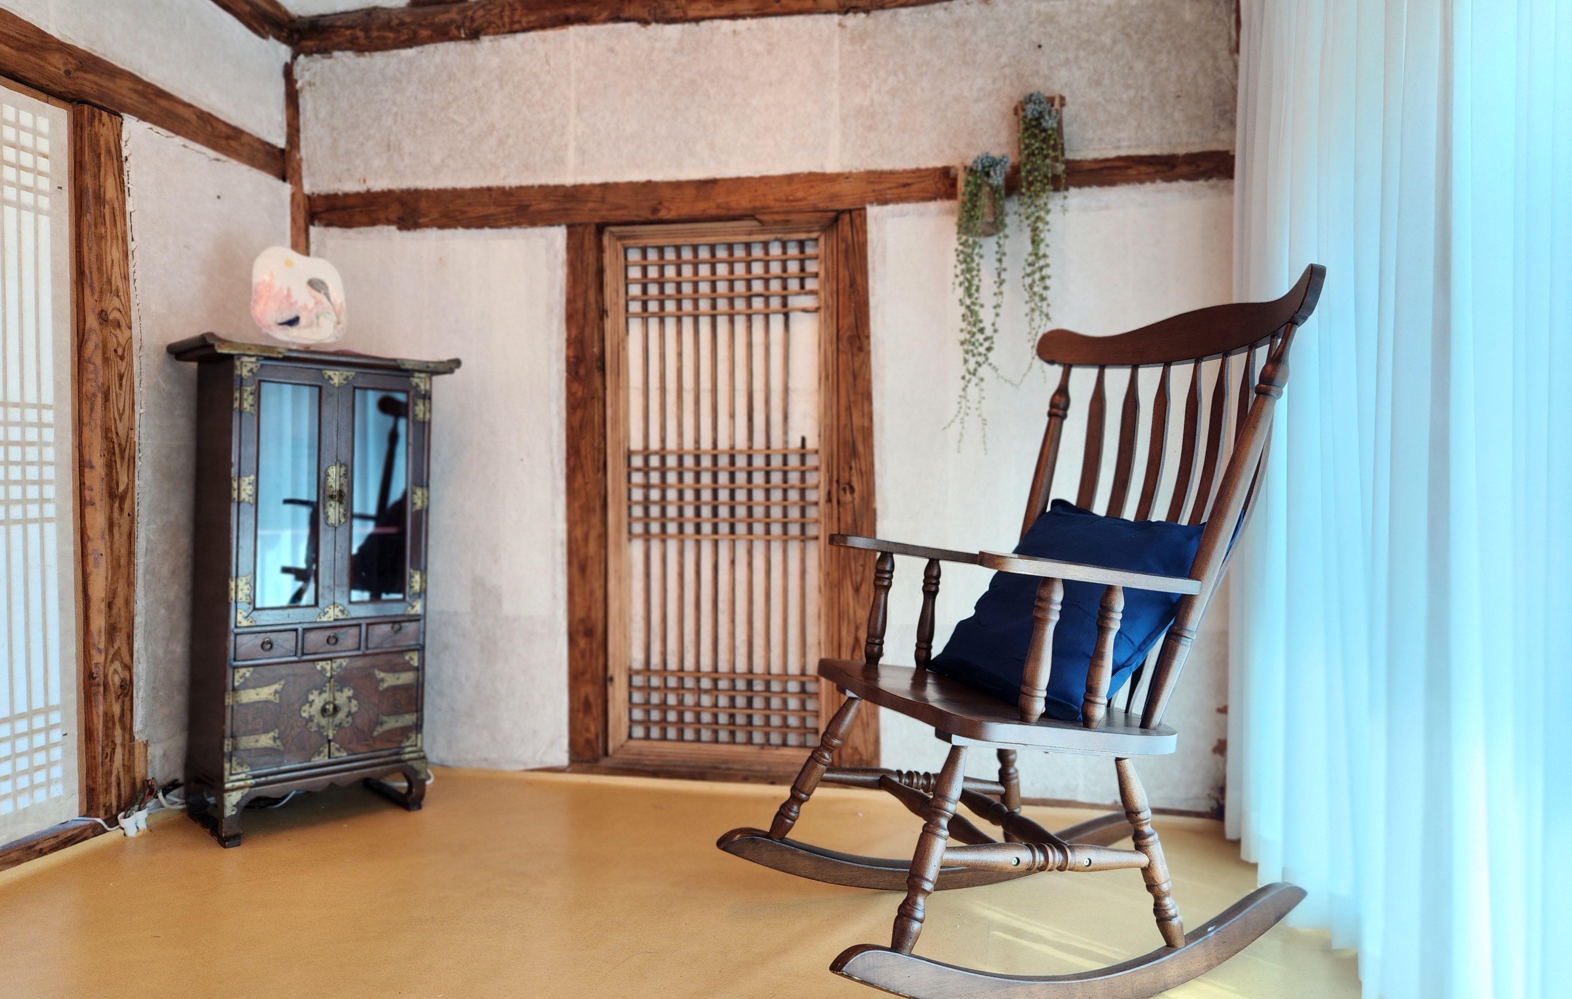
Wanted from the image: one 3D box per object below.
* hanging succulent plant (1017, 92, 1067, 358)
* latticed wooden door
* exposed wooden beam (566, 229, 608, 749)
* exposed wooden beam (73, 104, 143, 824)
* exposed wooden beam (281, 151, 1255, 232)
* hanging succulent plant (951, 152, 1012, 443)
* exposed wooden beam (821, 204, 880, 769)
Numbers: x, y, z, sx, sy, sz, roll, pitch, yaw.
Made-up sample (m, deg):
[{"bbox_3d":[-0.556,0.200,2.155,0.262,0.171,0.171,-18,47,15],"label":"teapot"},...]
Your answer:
[{"bbox_3d":[0.593,-0.634,2.425,0.117,0.622,0.120,0,1,11],"label":"hanging succulent plant"},{"bbox_3d":[-0.172,-0.008,2.668,0.584,1.376,0.060,0,1,11],"label":"latticed wooden door"},{"bbox_3d":[-0.508,-0.005,2.756,0.111,1.403,0.110,0,1,11],"label":"exposed wooden beam"},{"bbox_3d":[-1.510,-0.072,2.242,0.120,1.516,0.143,0,1,12],"label":"exposed wooden beam"},{"bbox_3d":[-0.130,-0.770,2.659,2.371,0.104,0.110,0,1,11],"label":"exposed wooden beam"},{"bbox_3d":[0.460,-0.466,2.453,0.144,0.704,0.120,0,1,11],"label":"hanging succulent plant"},{"bbox_3d":[0.178,-0.017,2.627,0.121,1.391,0.110,0,1,11],"label":"exposed wooden beam"}]

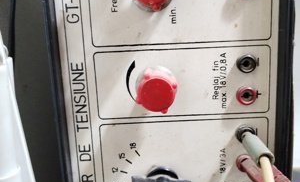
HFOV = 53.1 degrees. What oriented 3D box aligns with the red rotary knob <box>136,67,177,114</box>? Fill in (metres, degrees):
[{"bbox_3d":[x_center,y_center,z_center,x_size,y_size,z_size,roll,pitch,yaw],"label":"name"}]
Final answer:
[{"bbox_3d":[0.004,-0.001,0.171,0.025,0.025,0.021,-3,11,0],"label":"red rotary knob"}]

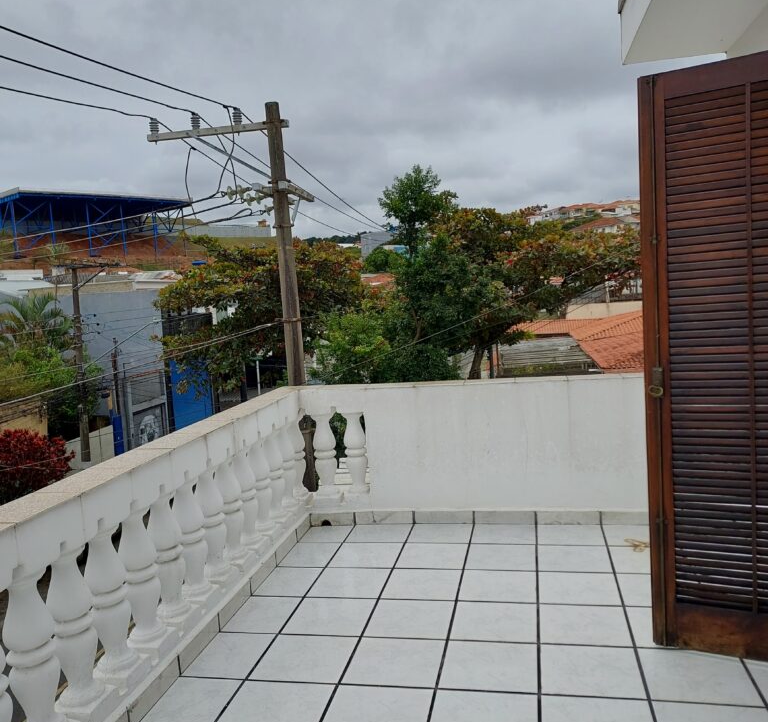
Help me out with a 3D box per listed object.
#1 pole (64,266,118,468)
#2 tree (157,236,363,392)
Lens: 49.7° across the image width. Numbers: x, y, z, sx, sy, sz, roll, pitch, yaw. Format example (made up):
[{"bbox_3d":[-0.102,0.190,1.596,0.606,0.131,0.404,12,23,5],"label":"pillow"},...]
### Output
[{"bbox_3d":[-11.163,0.118,32.500,2.200,7.900,0.500,-2,5,10],"label":"pole"},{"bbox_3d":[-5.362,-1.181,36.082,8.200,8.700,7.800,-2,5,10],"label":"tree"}]

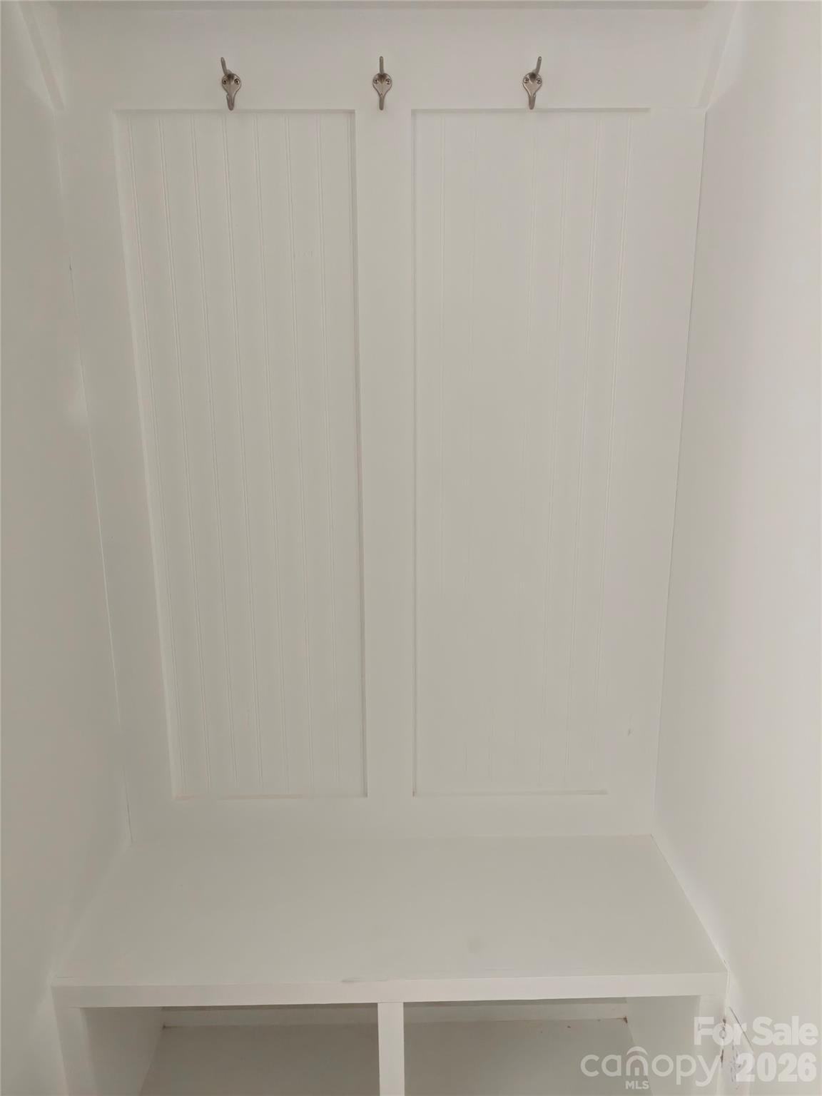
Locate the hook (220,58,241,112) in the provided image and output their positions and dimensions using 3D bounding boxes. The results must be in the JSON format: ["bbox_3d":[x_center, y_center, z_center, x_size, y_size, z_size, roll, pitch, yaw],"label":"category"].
[{"bbox_3d":[-0.273,-0.691,1.090,0.030,0.063,0.058,-1,13,-1],"label":"hook"}]

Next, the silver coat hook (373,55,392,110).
[{"bbox_3d":[-0.043,-0.694,1.093,0.030,0.063,0.058,-1,13,-1],"label":"silver coat hook"}]

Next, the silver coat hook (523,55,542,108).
[{"bbox_3d":[0.187,-0.696,1.097,0.030,0.063,0.058,-1,13,-1],"label":"silver coat hook"}]

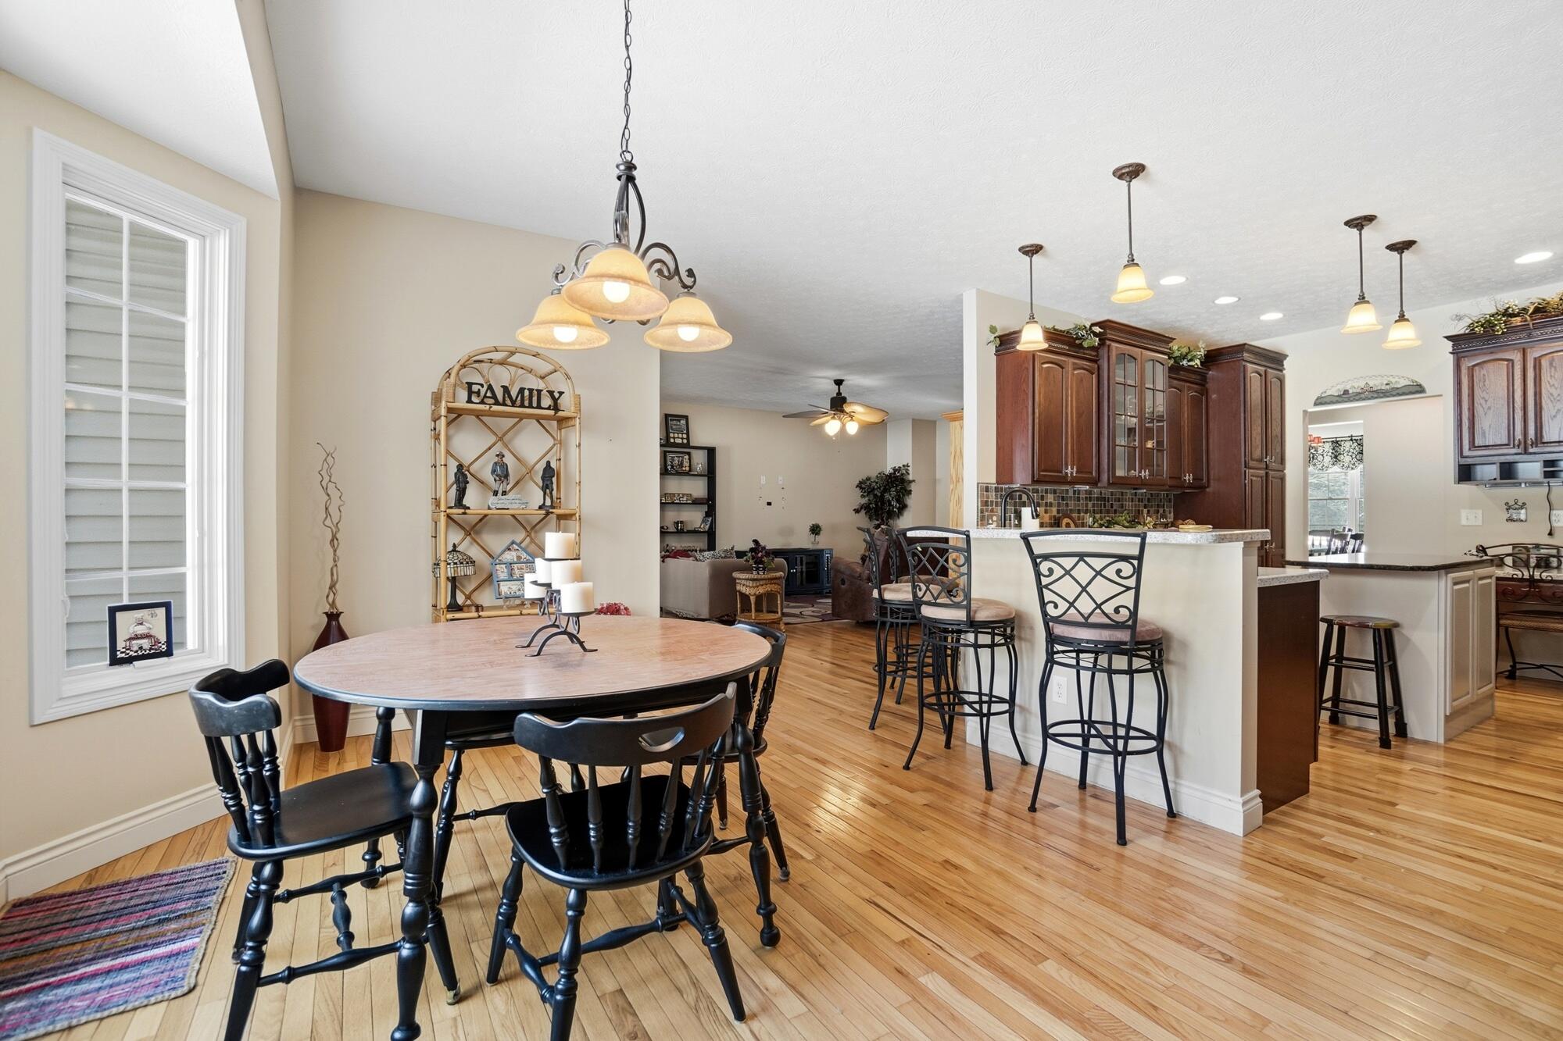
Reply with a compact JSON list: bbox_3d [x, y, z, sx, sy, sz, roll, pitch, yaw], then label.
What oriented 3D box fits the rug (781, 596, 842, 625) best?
[{"bbox_3d":[0.290,1.098,8.300,2.700,0.015,2.200,0,0,-32],"label":"rug"}]

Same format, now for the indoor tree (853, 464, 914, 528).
[{"bbox_3d":[1.540,0.130,9.850,0.900,1.950,0.880,0,0,-32],"label":"indoor tree"}]

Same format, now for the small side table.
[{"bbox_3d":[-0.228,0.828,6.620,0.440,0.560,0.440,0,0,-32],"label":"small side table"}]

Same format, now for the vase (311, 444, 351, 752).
[{"bbox_3d":[-2.207,0.370,3.190,0.160,1.490,0.160,0,0,-35],"label":"vase"}]

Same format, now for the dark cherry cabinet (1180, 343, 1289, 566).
[{"bbox_3d":[4.010,-0.165,5.810,0.780,2.540,0.630,0,0,-32],"label":"dark cherry cabinet"}]

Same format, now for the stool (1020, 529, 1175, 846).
[{"bbox_3d":[1.178,0.568,2.430,0.460,1.075,0.540,0,0,38],"label":"stool"}]

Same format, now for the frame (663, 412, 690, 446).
[{"bbox_3d":[-1.376,-1.206,8.630,0.325,0.430,0.040,0,-8,-34],"label":"frame"}]

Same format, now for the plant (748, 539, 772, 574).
[{"bbox_3d":[-0.210,0.354,6.400,0.260,0.350,0.250,0,0,0],"label":"plant"}]

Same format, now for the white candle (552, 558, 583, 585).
[{"bbox_3d":[-0.578,0.146,1.760,0.081,0.077,0.081,0,0,-34],"label":"white candle"}]

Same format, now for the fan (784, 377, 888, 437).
[{"bbox_3d":[0.660,-1.318,7.590,1.250,0.660,1.250,0,0,-32],"label":"fan"}]

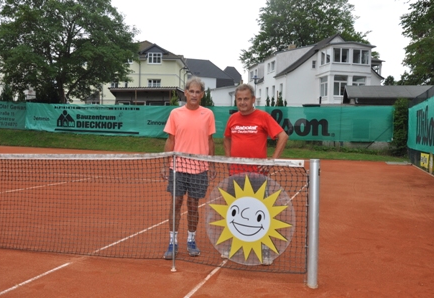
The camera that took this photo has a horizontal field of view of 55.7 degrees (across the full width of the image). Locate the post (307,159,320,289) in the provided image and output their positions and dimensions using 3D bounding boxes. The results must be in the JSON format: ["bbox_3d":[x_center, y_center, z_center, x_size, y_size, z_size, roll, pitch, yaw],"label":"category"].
[{"bbox_3d":[0.807,0.628,3.412,0.088,1.075,0.088,2,2,19],"label":"post"}]

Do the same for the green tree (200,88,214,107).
[{"bbox_3d":[-0.694,-2.632,30.000,1.300,3.600,1.300,1,2,0],"label":"green tree"}]

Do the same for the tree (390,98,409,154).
[{"bbox_3d":[10.390,-1.192,23.300,1.250,3.300,1.250,2,2,19],"label":"tree"}]

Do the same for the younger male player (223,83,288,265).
[{"bbox_3d":[0.373,0.219,4.231,0.620,1.780,0.380,2,2,14],"label":"younger male player"}]

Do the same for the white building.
[{"bbox_3d":[11.277,-7.040,48.057,12.300,11.300,12.500,0,2,-19],"label":"white building"}]

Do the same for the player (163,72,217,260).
[{"bbox_3d":[-0.309,0.173,4.312,0.550,1.850,0.360,1,2,0],"label":"player"}]

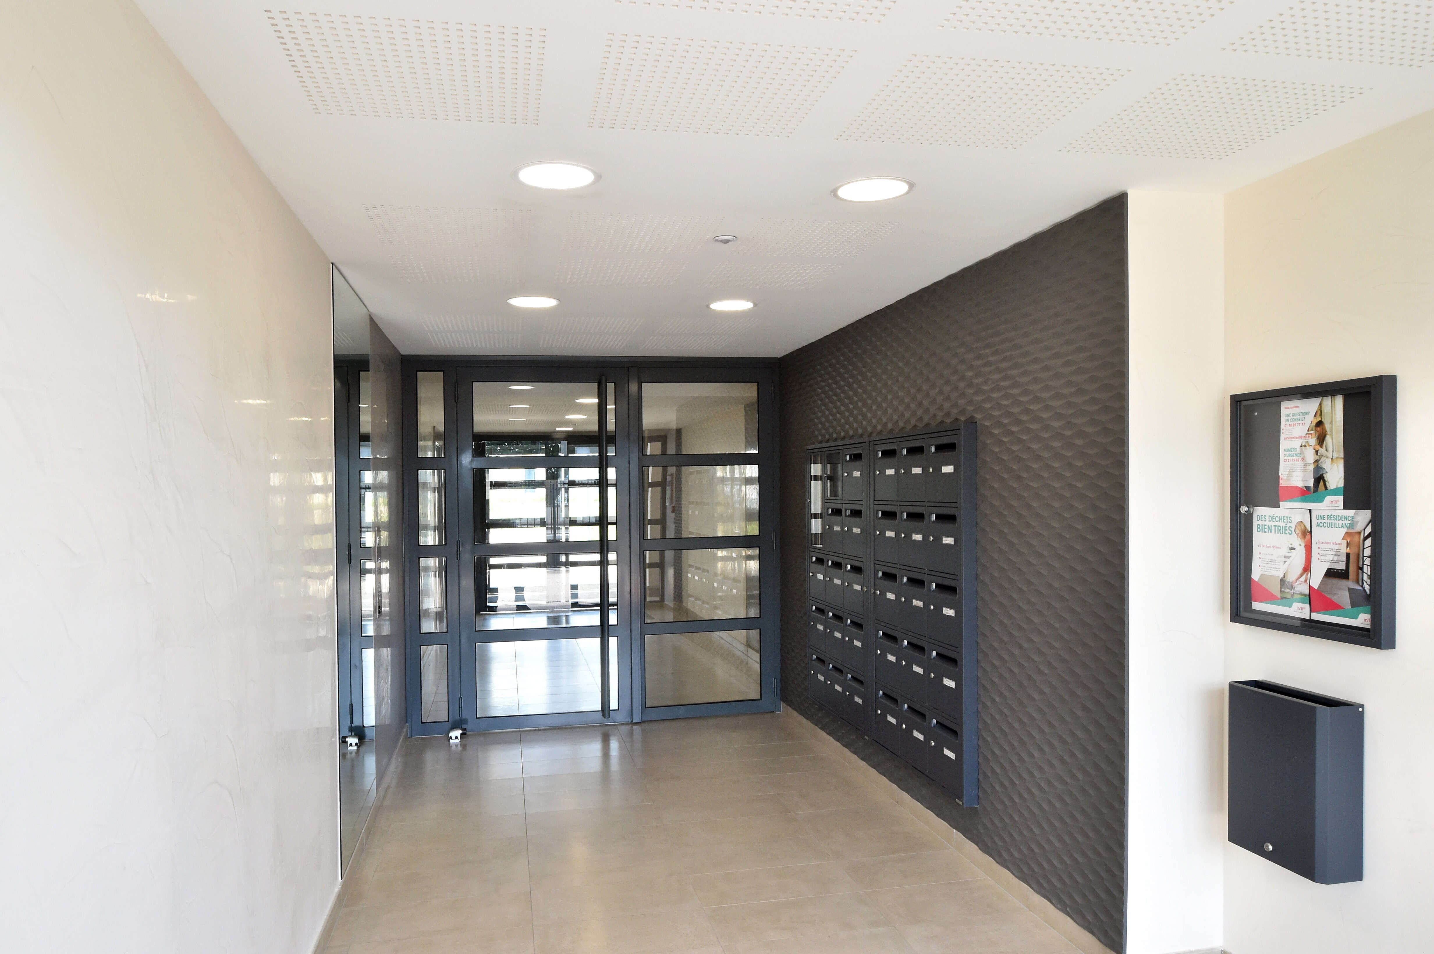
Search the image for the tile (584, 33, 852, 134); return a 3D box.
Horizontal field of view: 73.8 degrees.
[{"bbox_3d":[-0.013,-0.838,2.066,0.487,0.013,0.487,-1,0,-12],"label":"tile"}]

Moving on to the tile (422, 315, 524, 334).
[{"bbox_3d":[-1.248,-0.793,4.907,0.490,0.015,0.490,-1,0,-12],"label":"tile"}]

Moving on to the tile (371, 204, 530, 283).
[{"bbox_3d":[-0.928,-0.815,3.430,0.487,0.013,1.090,-1,0,-12],"label":"tile"}]

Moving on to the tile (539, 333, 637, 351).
[{"bbox_3d":[-0.781,-0.799,5.615,0.490,0.015,0.490,-1,0,-12],"label":"tile"}]

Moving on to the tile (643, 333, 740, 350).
[{"bbox_3d":[-0.176,-0.806,5.709,0.487,0.013,0.487,-1,0,-12],"label":"tile"}]

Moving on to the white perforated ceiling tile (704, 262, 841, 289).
[{"bbox_3d":[0.212,-0.828,3.912,0.490,0.015,0.490,-1,0,-12],"label":"white perforated ceiling tile"}]

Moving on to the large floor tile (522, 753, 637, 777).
[{"bbox_3d":[-0.765,1.608,5.297,0.600,0.010,0.300,-1,0,-12],"label":"large floor tile"}]

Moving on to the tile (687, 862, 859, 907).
[{"bbox_3d":[0.218,1.592,3.720,0.600,0.015,0.300,-1,0,-12],"label":"tile"}]

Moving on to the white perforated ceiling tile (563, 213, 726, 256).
[{"bbox_3d":[-0.265,-0.822,3.215,0.490,0.015,0.490,-1,0,-12],"label":"white perforated ceiling tile"}]

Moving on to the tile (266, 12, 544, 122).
[{"bbox_3d":[-0.600,-0.822,1.935,0.490,0.015,0.490,-1,0,-12],"label":"tile"}]

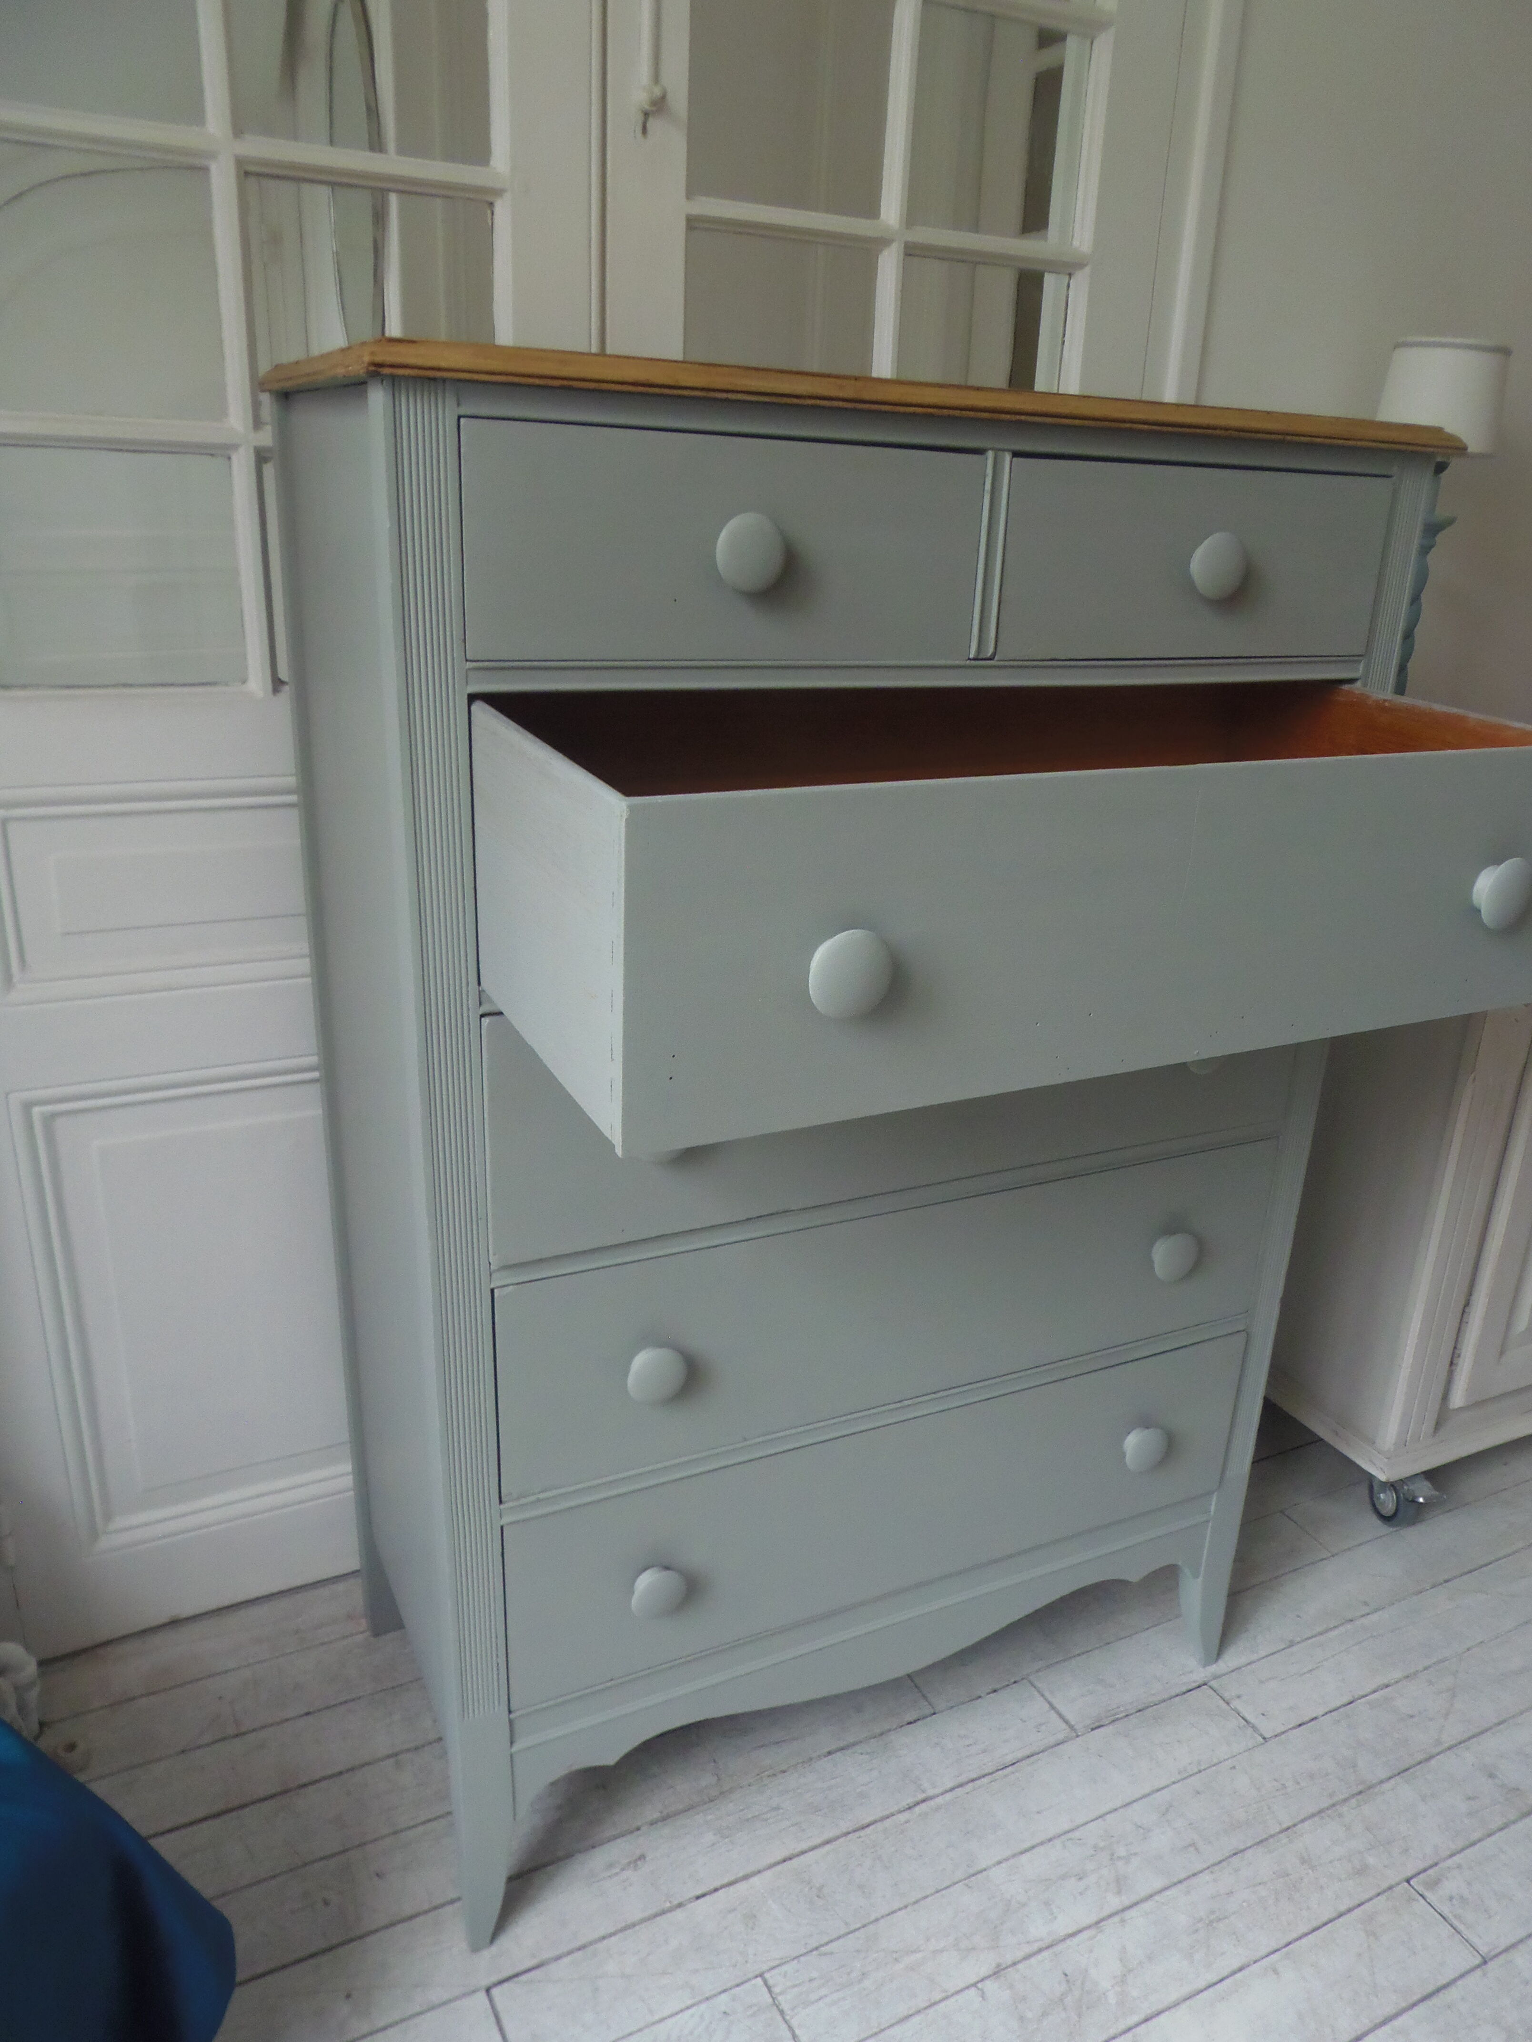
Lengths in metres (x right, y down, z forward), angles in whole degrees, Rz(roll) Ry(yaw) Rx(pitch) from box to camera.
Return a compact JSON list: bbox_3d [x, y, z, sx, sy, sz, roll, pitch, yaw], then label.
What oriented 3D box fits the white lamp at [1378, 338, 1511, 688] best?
[{"bbox_3d":[0.816,-0.588,1.784,0.141,0.478,0.141,-7,22,-25],"label":"white lamp"}]

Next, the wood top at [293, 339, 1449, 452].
[{"bbox_3d":[0.087,-0.506,1.184,0.911,0.021,0.438,-7,22,-25],"label":"wood top"}]

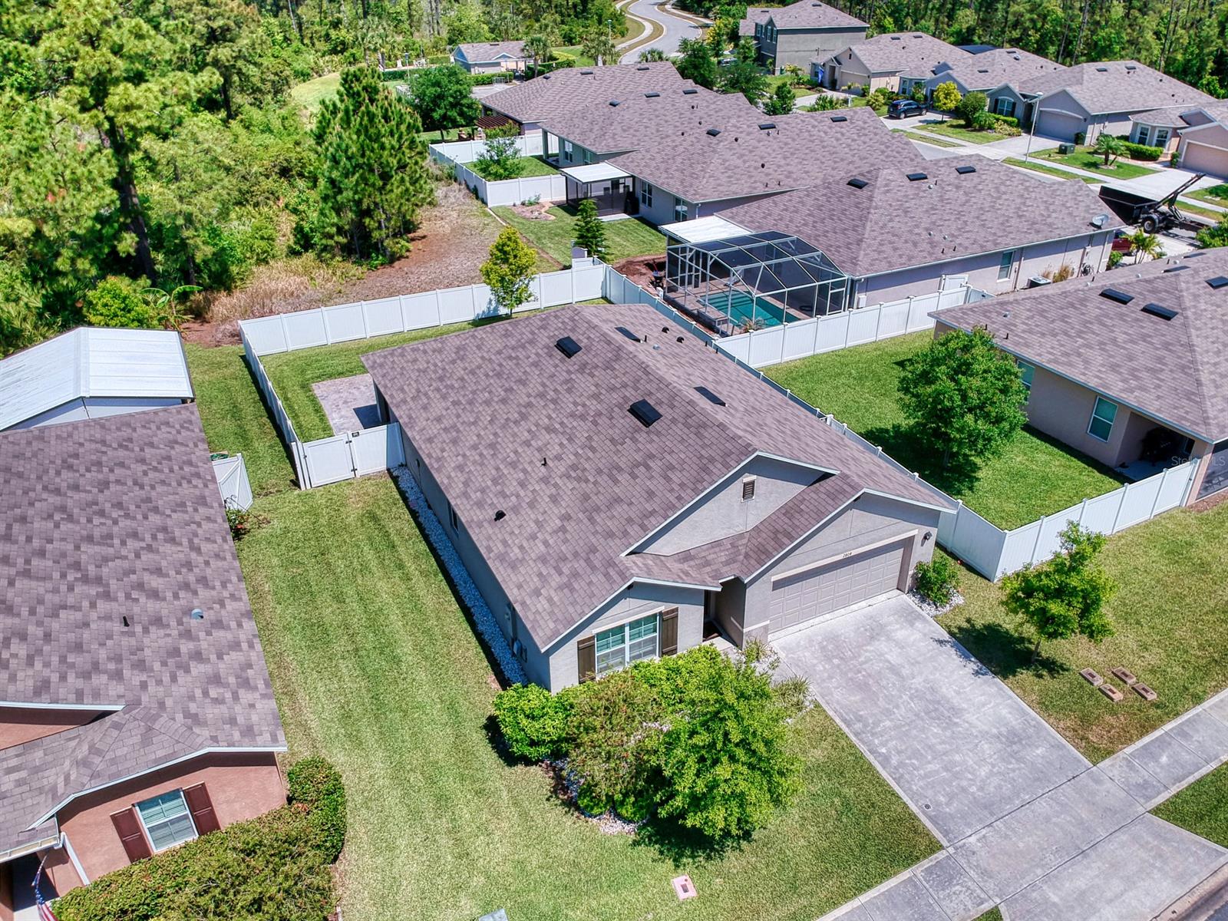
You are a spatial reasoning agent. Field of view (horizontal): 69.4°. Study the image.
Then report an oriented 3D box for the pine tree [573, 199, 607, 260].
[{"bbox_3d":[-1.301,-13.483,52.538,2.400,3.950,2.400,-1,30,0],"label":"pine tree"}]

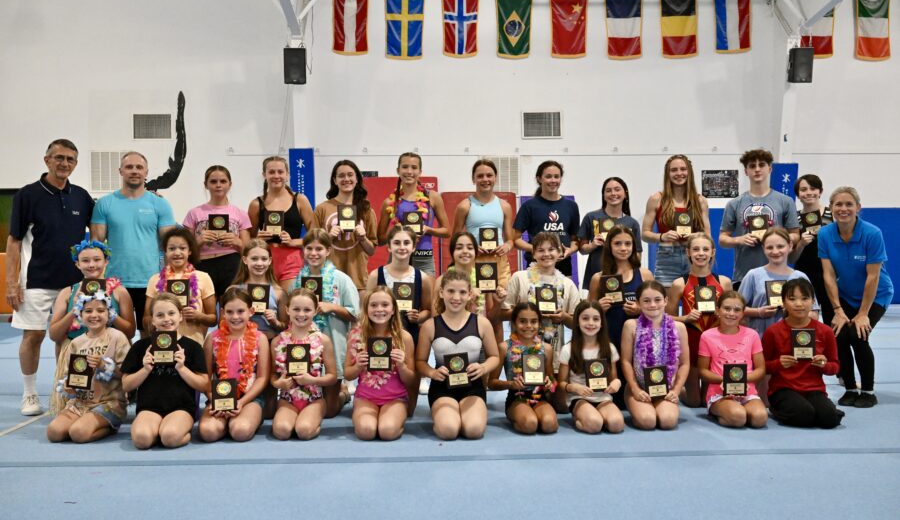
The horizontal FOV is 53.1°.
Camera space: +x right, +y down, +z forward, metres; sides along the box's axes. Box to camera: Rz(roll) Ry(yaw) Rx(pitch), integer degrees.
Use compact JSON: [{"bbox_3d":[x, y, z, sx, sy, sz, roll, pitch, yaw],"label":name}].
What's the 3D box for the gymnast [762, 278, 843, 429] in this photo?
[{"bbox_3d":[2.080,0.525,5.300,0.450,0.830,0.560,0,1,12],"label":"gymnast"}]

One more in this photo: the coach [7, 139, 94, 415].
[{"bbox_3d":[-2.575,0.100,5.800,0.530,1.760,0.340,-1,1,-25],"label":"coach"}]

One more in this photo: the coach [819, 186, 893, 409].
[{"bbox_3d":[2.586,0.240,5.754,0.460,1.389,0.640,0,1,33],"label":"coach"}]

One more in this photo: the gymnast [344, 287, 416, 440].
[{"bbox_3d":[-0.386,0.545,4.974,0.400,0.810,0.520,0,1,-3],"label":"gymnast"}]

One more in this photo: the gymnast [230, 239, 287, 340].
[{"bbox_3d":[-1.193,0.417,5.626,0.400,1.100,0.550,-1,1,-3],"label":"gymnast"}]

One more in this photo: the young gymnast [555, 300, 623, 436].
[{"bbox_3d":[0.805,0.598,5.180,0.380,0.730,0.500,0,1,-2],"label":"young gymnast"}]

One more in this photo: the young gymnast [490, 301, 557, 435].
[{"bbox_3d":[0.432,0.599,5.169,0.370,0.723,0.540,-1,1,-3],"label":"young gymnast"}]

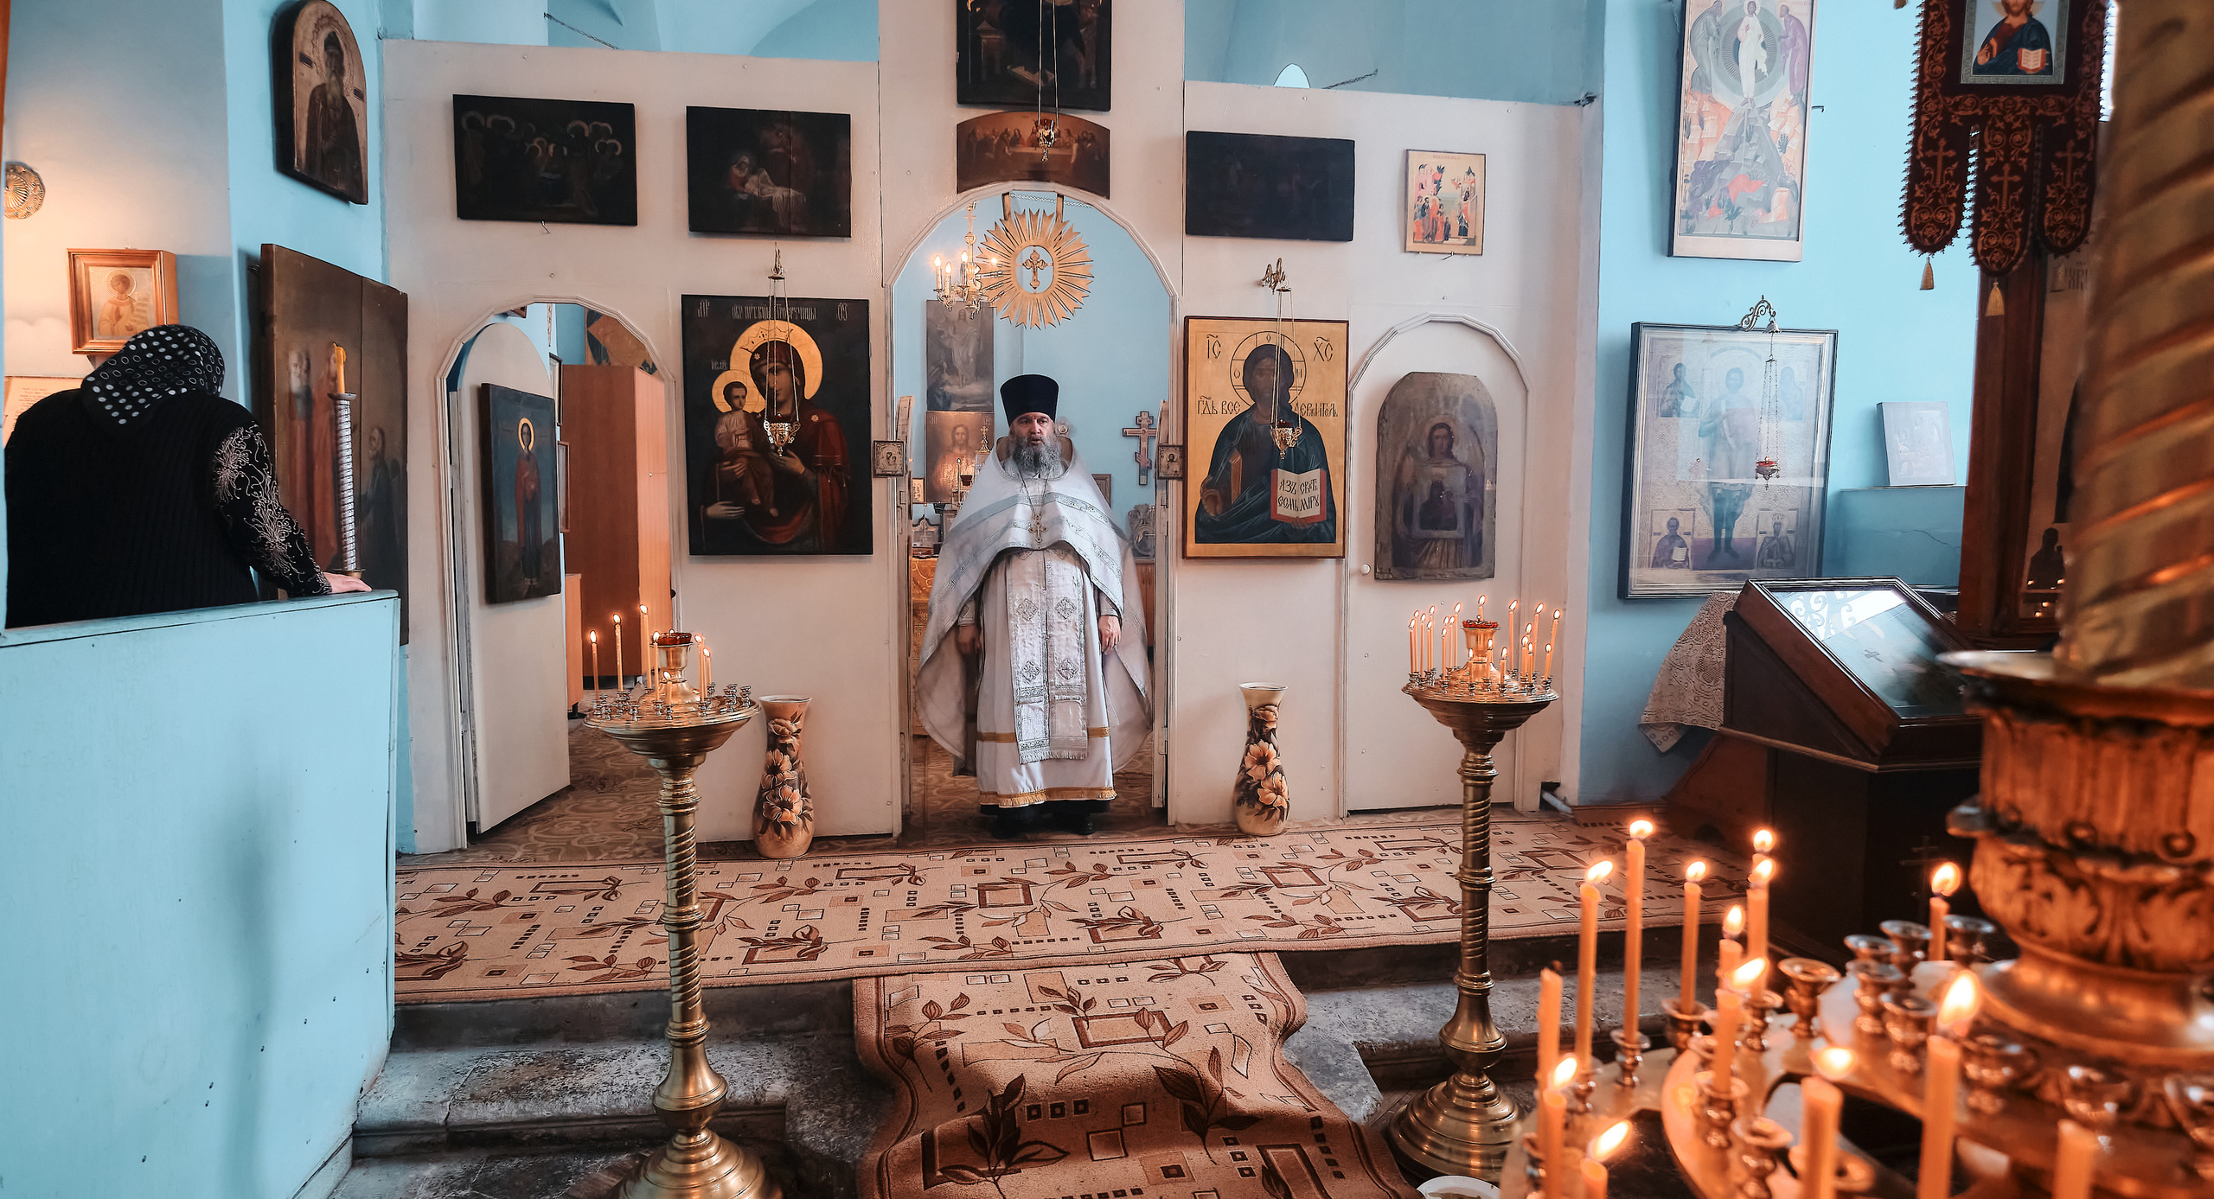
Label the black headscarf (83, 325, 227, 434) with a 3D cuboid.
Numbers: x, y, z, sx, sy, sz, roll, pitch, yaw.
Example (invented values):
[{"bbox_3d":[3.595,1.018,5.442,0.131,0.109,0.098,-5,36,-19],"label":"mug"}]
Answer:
[{"bbox_3d":[-2.005,-0.472,2.205,0.200,0.215,0.230,0,4,-2],"label":"black headscarf"}]

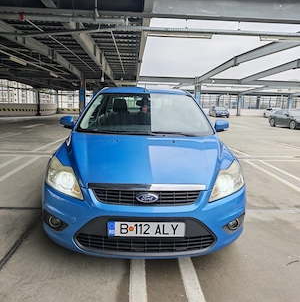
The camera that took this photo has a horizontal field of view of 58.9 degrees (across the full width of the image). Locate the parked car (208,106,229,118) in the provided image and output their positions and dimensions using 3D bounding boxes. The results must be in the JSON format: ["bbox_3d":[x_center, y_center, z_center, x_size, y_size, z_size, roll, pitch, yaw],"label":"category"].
[{"bbox_3d":[9.099,-5.067,34.800,1.760,1.470,4.150,1,10,-3],"label":"parked car"}]

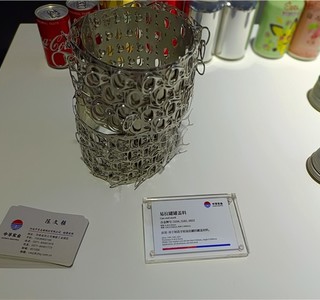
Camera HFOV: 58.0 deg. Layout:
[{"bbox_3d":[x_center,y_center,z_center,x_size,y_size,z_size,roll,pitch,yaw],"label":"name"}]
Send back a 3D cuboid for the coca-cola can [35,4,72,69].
[{"bbox_3d":[-0.176,-0.193,0.499,0.055,0.092,0.055,-13,52,-14],"label":"coca-cola can"}]

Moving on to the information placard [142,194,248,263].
[{"bbox_3d":[0.039,0.087,0.333,0.114,0.011,0.075,-1,50,-5],"label":"information placard"}]

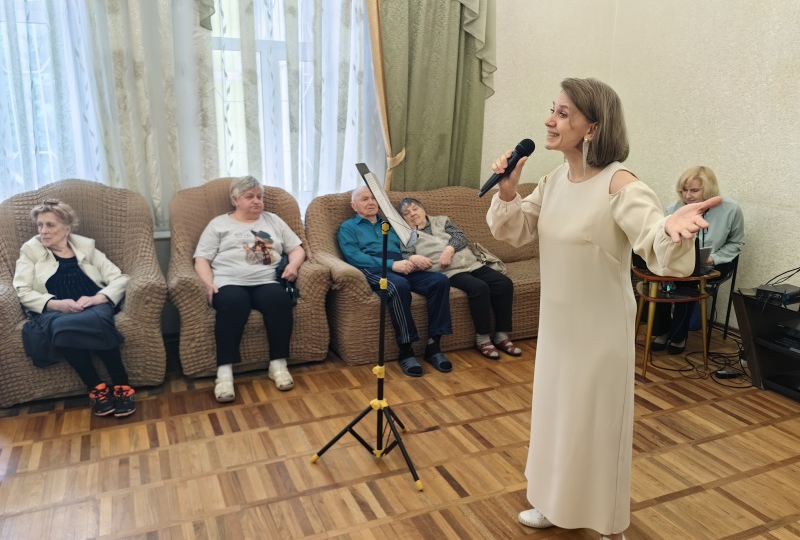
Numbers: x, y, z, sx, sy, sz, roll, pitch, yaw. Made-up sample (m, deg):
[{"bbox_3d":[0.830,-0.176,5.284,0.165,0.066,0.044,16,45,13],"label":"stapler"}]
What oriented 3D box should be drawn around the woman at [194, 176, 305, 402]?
[{"bbox_3d":[-0.873,0.047,3.737,0.619,1.125,0.906,-3,14,-18],"label":"woman"}]

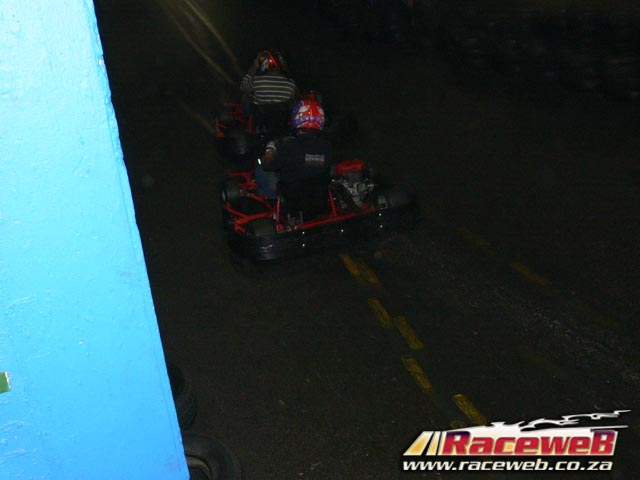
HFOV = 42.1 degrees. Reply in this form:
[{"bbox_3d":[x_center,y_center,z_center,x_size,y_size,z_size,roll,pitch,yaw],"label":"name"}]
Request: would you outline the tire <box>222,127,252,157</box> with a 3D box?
[{"bbox_3d":[-0.797,-0.918,8.122,0.190,0.280,0.280,-10,27,-10],"label":"tire"}]

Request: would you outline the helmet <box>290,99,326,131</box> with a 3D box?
[{"bbox_3d":[-0.087,-0.911,6.063,0.250,0.260,0.310,-14,28,-17],"label":"helmet"}]

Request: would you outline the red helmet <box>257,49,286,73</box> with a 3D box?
[{"bbox_3d":[-0.474,-1.713,7.963,0.250,0.260,0.310,-10,27,-10],"label":"red helmet"}]

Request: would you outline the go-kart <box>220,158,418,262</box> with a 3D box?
[{"bbox_3d":[-0.135,-0.539,6.888,1.400,0.600,1.820,-14,28,-17],"label":"go-kart"}]

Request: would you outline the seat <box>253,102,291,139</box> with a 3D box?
[{"bbox_3d":[-0.488,-1.228,8.352,0.400,0.480,0.500,-10,27,-10],"label":"seat"}]

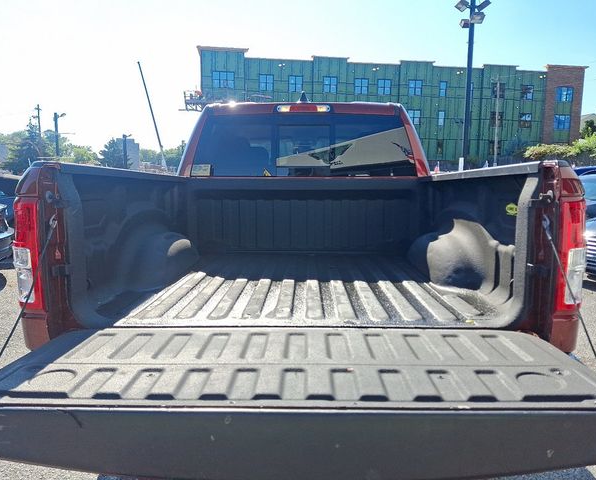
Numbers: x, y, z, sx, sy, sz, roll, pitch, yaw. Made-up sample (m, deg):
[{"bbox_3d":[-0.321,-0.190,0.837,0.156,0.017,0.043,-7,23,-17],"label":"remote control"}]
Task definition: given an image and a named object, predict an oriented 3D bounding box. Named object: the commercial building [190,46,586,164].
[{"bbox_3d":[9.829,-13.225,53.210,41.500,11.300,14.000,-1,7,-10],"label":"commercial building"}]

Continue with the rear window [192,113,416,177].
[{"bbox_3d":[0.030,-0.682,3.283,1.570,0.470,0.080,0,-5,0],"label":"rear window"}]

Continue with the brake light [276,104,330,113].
[{"bbox_3d":[0.040,-0.954,3.353,0.400,0.060,0.050,0,7,0],"label":"brake light"}]

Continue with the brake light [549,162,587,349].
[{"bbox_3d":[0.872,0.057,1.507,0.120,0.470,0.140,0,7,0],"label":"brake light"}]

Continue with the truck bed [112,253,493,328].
[{"bbox_3d":[0.015,0.180,2.356,1.290,0.080,1.700,0,7,0],"label":"truck bed"}]

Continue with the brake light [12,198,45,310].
[{"bbox_3d":[-0.872,0.042,1.505,0.115,0.365,0.125,0,7,0],"label":"brake light"}]

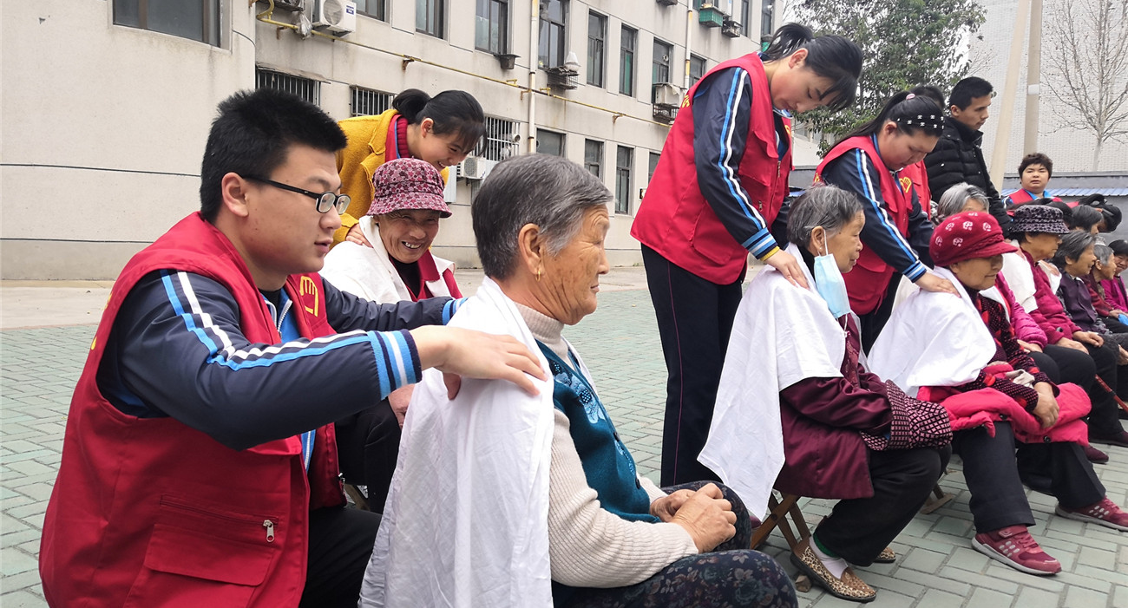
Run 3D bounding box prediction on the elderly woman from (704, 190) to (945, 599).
[{"bbox_3d":[0.703,0.218,2.446,0.730,1.080,0.500,5,6,34],"label":"elderly woman"}]

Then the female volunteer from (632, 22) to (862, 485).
[{"bbox_3d":[0.520,-0.005,2.507,0.620,1.500,0.470,5,6,28],"label":"female volunteer"}]

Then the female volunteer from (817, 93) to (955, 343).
[{"bbox_3d":[1.171,-0.017,3.157,0.570,1.460,0.470,6,6,38],"label":"female volunteer"}]

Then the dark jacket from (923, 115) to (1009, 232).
[{"bbox_3d":[1.829,-0.494,3.946,0.420,0.660,0.480,6,6,38],"label":"dark jacket"}]

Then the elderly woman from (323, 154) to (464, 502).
[{"bbox_3d":[-0.417,0.181,2.286,0.500,1.100,0.720,-1,6,-28],"label":"elderly woman"}]

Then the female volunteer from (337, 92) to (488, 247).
[{"bbox_3d":[-0.492,0.035,2.665,0.470,1.320,0.600,-3,7,-45],"label":"female volunteer"}]

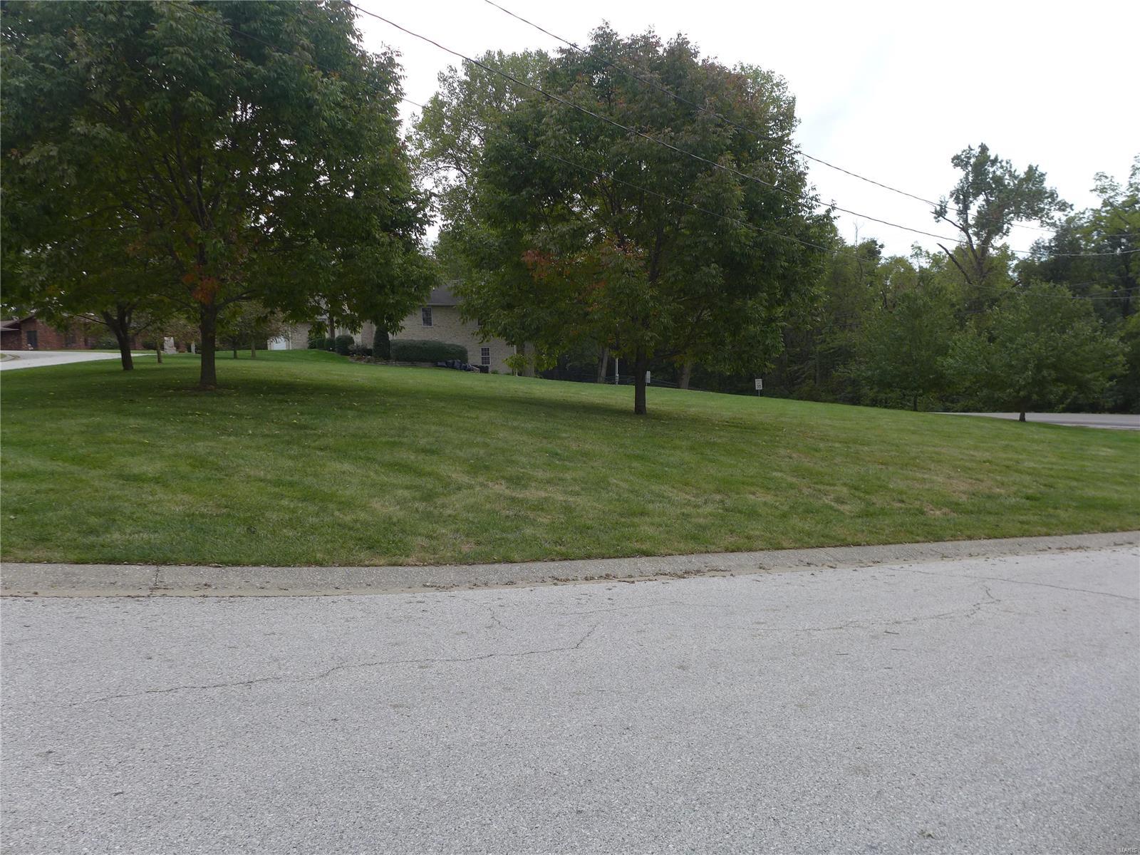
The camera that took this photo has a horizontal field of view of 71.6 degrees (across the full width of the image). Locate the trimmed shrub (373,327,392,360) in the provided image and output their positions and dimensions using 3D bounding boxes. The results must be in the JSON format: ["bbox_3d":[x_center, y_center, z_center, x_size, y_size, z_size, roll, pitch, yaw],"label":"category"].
[{"bbox_3d":[-12.838,-5.811,54.000,1.280,2.430,1.280,0,3,0],"label":"trimmed shrub"}]

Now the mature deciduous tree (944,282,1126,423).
[{"bbox_3d":[18.251,-2.952,31.000,6.850,5.380,6.500,0,3,0],"label":"mature deciduous tree"}]

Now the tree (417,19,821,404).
[{"bbox_3d":[1.402,-4.956,19.000,9.720,9.250,9.230,0,3,0],"label":"tree"}]

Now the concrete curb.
[{"bbox_3d":[0.591,1.181,6.958,11.140,0.160,0.940,0,3,-8],"label":"concrete curb"}]

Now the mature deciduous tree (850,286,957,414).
[{"bbox_3d":[15.634,-3.731,37.000,4.880,5.920,4.880,0,3,0],"label":"mature deciduous tree"}]

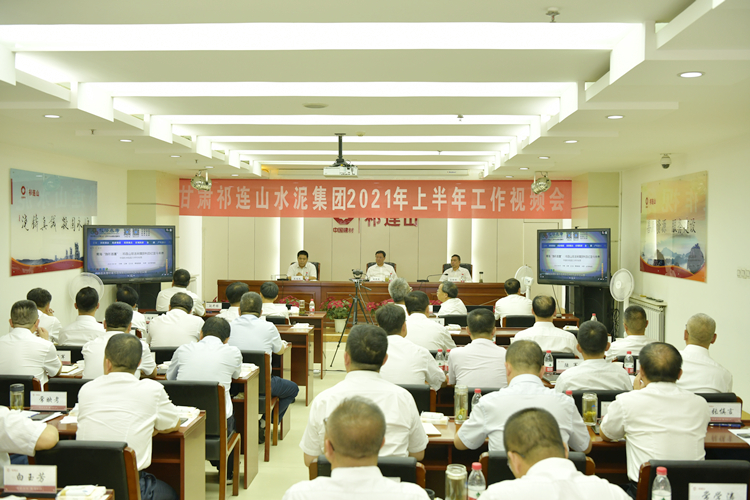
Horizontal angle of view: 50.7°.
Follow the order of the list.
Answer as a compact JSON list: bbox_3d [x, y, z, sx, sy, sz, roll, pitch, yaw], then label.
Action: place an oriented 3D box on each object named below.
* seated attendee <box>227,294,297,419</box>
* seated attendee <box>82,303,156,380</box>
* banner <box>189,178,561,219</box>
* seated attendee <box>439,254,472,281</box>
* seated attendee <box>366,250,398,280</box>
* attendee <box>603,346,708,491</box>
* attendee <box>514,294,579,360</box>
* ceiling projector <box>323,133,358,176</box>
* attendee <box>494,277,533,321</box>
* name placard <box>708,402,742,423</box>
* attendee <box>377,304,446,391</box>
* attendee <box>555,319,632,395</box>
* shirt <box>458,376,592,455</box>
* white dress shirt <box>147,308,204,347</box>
[{"bbox_3d":[-0.899,0.985,6.500,0.560,1.290,0.780,0,1,4],"label":"seated attendee"},{"bbox_3d":[-1.700,1.003,5.330,0.520,1.290,0.750,0,1,4],"label":"seated attendee"},{"bbox_3d":[-0.048,-0.869,13.352,6.670,0.630,0.020,0,1,3],"label":"banner"},{"bbox_3d":[1.482,0.711,14.480,0.560,1.230,0.720,0,1,2],"label":"seated attendee"},{"bbox_3d":[0.101,0.661,13.977,0.500,1.286,0.780,0,1,3],"label":"seated attendee"},{"bbox_3d":[1.267,1.049,3.600,0.520,1.260,0.800,0,1,2],"label":"attendee"},{"bbox_3d":[1.413,1.009,6.600,0.540,1.260,0.750,0,1,2],"label":"attendee"},{"bbox_3d":[-0.400,-1.121,9.384,0.400,0.501,0.330,0,1,3],"label":"ceiling projector"},{"bbox_3d":[1.612,0.947,9.150,0.500,1.230,0.750,0,1,2],"label":"attendee"},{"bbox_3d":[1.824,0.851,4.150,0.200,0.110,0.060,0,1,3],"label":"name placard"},{"bbox_3d":[0.204,0.996,5.120,0.530,1.290,0.780,0,1,2],"label":"attendee"},{"bbox_3d":[1.294,1.033,4.902,0.500,1.218,0.800,0,1,3],"label":"attendee"},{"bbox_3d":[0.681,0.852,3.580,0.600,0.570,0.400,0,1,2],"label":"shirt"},{"bbox_3d":[-1.600,0.754,6.380,0.500,0.600,0.400,0,1,4],"label":"white dress shirt"}]

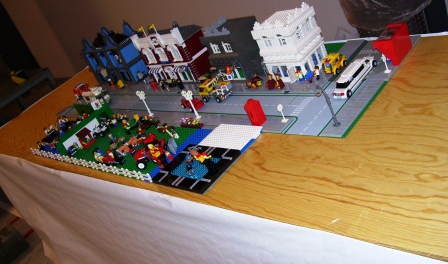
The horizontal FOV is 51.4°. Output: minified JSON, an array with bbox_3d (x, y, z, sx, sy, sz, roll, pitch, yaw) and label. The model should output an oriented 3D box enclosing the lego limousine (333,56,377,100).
[{"bbox_3d":[0.370,-0.160,1.319,0.048,0.042,0.188,5,41,46],"label":"lego limousine"}]

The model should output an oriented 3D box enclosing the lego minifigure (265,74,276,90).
[{"bbox_3d":[0.150,-0.159,1.513,0.018,0.042,0.024,0,38,42],"label":"lego minifigure"}]

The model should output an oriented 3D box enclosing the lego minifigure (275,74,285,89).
[{"bbox_3d":[0.178,-0.158,1.487,0.018,0.042,0.024,-11,31,28],"label":"lego minifigure"}]

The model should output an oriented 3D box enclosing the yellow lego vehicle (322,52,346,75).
[{"bbox_3d":[0.338,-0.212,1.433,0.050,0.048,0.067,5,41,46],"label":"yellow lego vehicle"}]

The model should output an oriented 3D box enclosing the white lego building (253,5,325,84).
[{"bbox_3d":[0.212,-0.287,1.491,0.155,0.216,0.146,5,41,46],"label":"white lego building"}]

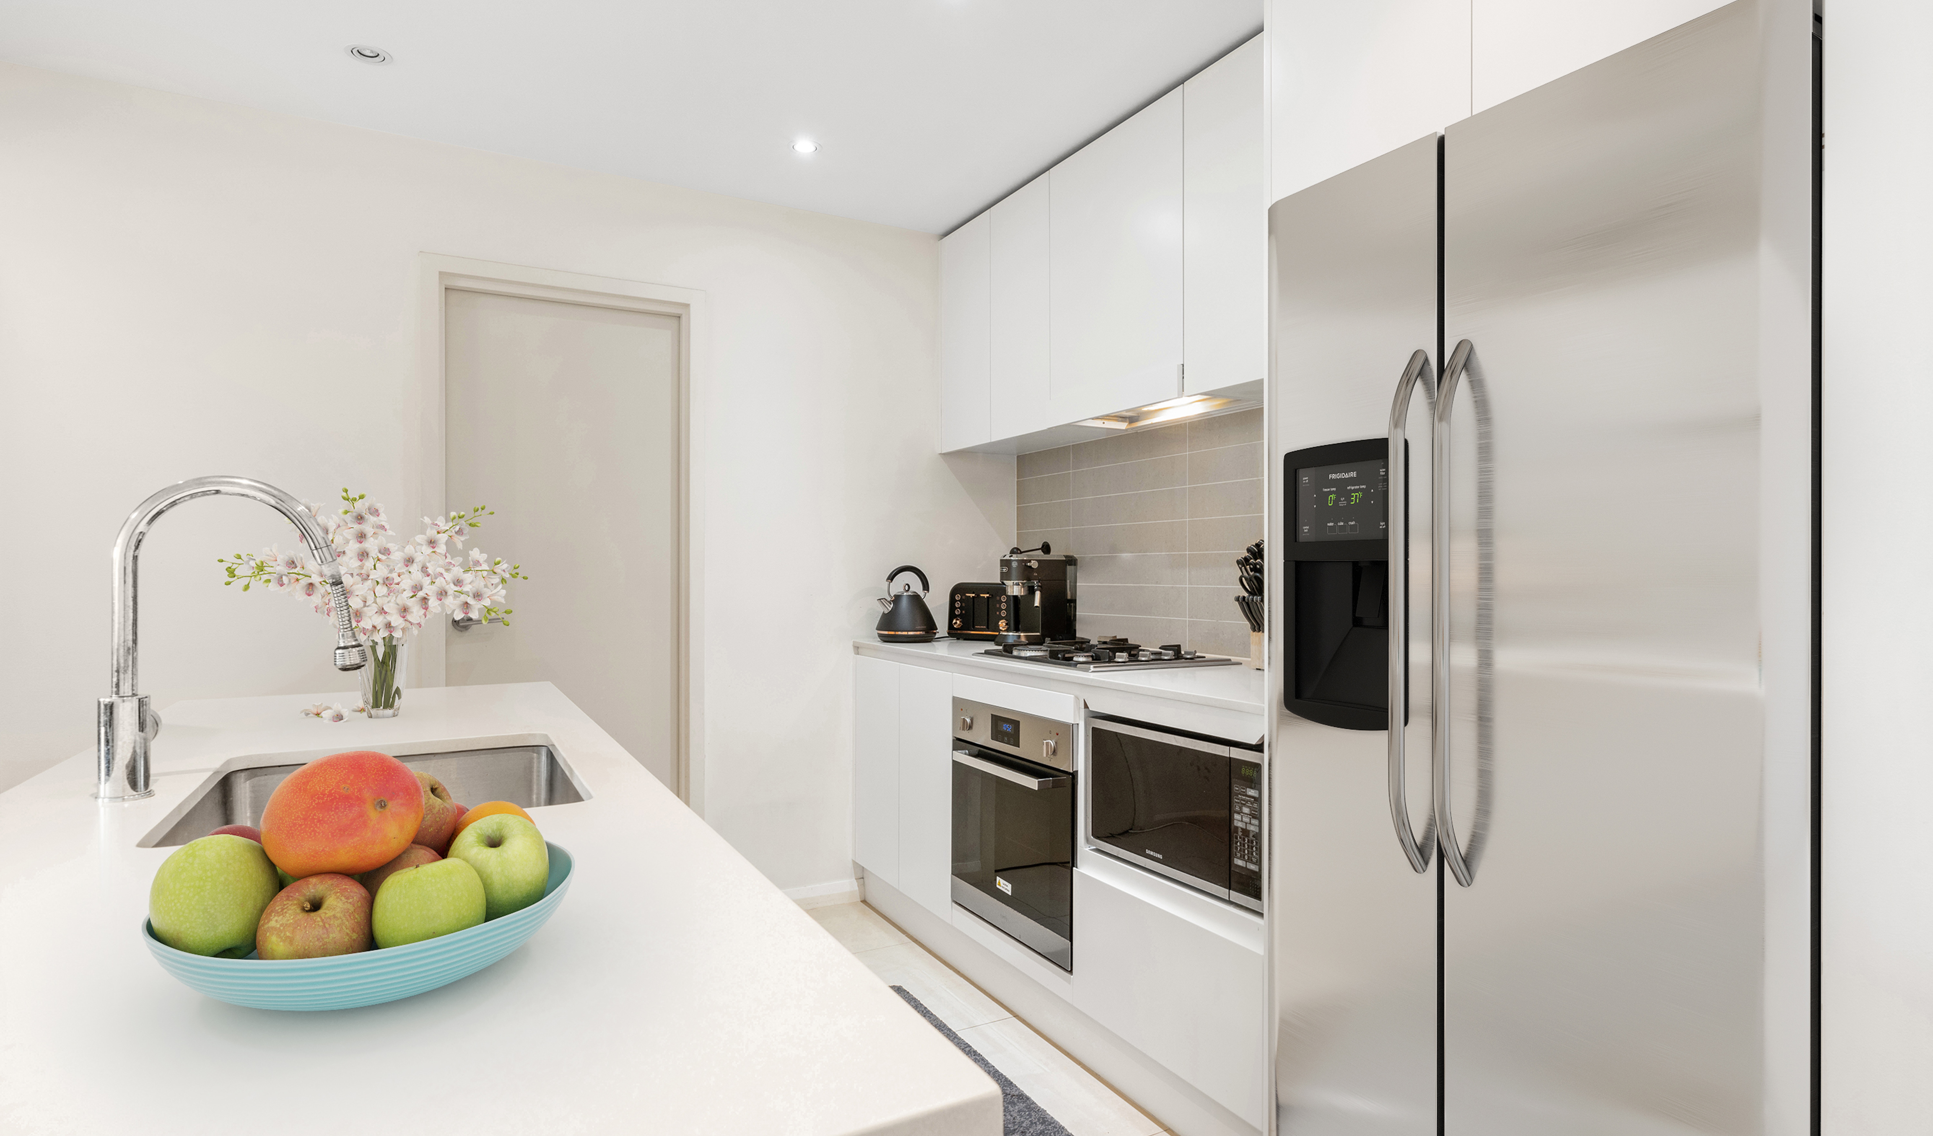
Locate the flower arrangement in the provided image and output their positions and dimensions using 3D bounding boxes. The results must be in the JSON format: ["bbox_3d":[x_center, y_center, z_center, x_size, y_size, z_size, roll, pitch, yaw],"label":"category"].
[{"bbox_3d":[-1.031,0.065,1.644,0.460,0.404,0.370,0,0,-30],"label":"flower arrangement"}]

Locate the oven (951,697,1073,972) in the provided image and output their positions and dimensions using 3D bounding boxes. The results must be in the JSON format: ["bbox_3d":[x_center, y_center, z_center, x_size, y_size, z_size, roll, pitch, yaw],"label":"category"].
[{"bbox_3d":[0.320,0.680,2.564,0.550,0.595,0.592,0,0,-30],"label":"oven"}]

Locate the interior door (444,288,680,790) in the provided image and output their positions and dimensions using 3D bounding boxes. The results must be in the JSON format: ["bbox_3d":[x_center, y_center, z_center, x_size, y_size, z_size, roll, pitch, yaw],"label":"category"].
[{"bbox_3d":[-1.246,0.191,2.875,0.690,2.045,0.045,0,0,-30],"label":"interior door"}]

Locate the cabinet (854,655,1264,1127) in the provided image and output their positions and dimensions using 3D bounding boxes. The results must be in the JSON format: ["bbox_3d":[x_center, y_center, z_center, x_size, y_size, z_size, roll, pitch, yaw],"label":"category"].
[{"bbox_3d":[0.343,0.670,2.579,0.620,0.750,1.840,0,0,-31],"label":"cabinet"}]

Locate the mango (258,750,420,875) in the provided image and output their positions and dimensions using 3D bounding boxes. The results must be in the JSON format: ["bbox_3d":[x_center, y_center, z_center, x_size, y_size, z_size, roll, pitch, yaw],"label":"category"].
[{"bbox_3d":[-0.432,0.170,0.630,0.108,0.086,0.090,0,0,-17],"label":"mango"}]

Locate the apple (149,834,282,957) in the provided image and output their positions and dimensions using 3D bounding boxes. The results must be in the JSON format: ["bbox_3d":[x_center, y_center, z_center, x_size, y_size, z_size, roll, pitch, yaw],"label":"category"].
[{"bbox_3d":[-0.494,0.215,0.600,0.074,0.073,0.074,0,0,0],"label":"apple"}]

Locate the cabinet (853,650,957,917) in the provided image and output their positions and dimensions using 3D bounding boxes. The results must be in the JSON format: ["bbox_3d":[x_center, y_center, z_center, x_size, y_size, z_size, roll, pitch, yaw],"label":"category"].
[{"bbox_3d":[0.041,0.691,3.166,0.620,0.735,0.730,0,0,-30],"label":"cabinet"}]

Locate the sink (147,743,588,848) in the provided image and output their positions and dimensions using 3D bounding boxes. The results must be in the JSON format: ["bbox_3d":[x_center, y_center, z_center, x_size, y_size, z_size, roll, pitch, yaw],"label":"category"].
[{"bbox_3d":[-0.728,0.371,1.164,0.405,0.190,0.455,0,0,-30],"label":"sink"}]

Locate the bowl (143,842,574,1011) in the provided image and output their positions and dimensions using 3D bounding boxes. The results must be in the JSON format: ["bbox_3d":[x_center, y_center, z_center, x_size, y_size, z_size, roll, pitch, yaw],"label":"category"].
[{"bbox_3d":[-0.392,0.236,0.613,0.245,0.056,0.245,0,0,-30],"label":"bowl"}]

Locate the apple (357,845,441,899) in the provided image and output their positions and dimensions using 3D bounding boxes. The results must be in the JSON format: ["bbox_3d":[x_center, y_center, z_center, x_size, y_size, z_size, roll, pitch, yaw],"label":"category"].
[{"bbox_3d":[-0.391,0.223,0.630,0.074,0.069,0.074,0,0,-30],"label":"apple"}]

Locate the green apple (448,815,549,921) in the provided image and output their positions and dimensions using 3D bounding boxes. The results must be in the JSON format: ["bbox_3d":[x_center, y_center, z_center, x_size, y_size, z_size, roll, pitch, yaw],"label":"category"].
[{"bbox_3d":[-0.331,0.212,0.645,0.069,0.070,0.069,0,0,0],"label":"green apple"}]

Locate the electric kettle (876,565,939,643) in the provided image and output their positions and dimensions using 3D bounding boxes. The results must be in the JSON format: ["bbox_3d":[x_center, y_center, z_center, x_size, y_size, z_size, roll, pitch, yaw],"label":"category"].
[{"bbox_3d":[-0.206,0.126,3.150,0.225,0.260,0.215,0,0,0],"label":"electric kettle"}]

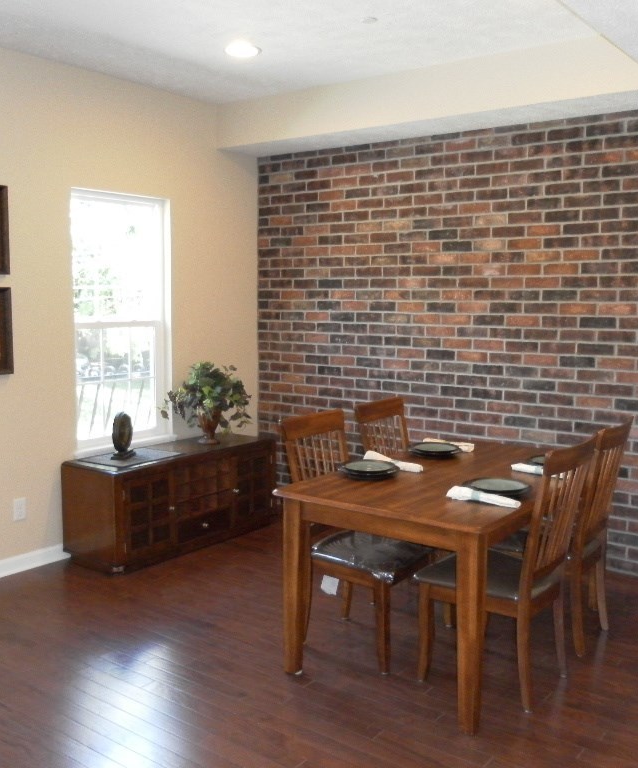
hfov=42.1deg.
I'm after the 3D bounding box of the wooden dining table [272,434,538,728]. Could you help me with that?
[{"bbox_3d":[0.626,0.744,3.558,0.910,0.738,1.510,5,8,37],"label":"wooden dining table"}]

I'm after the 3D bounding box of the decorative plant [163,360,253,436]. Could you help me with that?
[{"bbox_3d":[-0.703,0.135,5.196,0.480,0.520,0.530,5,8,37],"label":"decorative plant"}]

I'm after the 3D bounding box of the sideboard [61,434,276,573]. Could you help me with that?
[{"bbox_3d":[-0.847,0.676,5.083,0.440,0.535,1.400,5,8,37],"label":"sideboard"}]

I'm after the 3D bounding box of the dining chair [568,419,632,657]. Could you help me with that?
[{"bbox_3d":[1.029,0.623,3.646,0.550,0.966,0.470,5,8,37],"label":"dining chair"}]

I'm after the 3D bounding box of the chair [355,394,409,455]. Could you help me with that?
[{"bbox_3d":[0.499,0.583,3.995,0.550,0.966,0.470,5,8,37],"label":"chair"}]

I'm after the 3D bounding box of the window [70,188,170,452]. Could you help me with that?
[{"bbox_3d":[-1.181,-0.373,4.955,0.100,1.500,0.745,5,8,37],"label":"window"}]

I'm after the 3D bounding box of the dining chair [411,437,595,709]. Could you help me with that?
[{"bbox_3d":[0.703,0.670,3.174,0.545,0.966,0.470,5,8,37],"label":"dining chair"}]

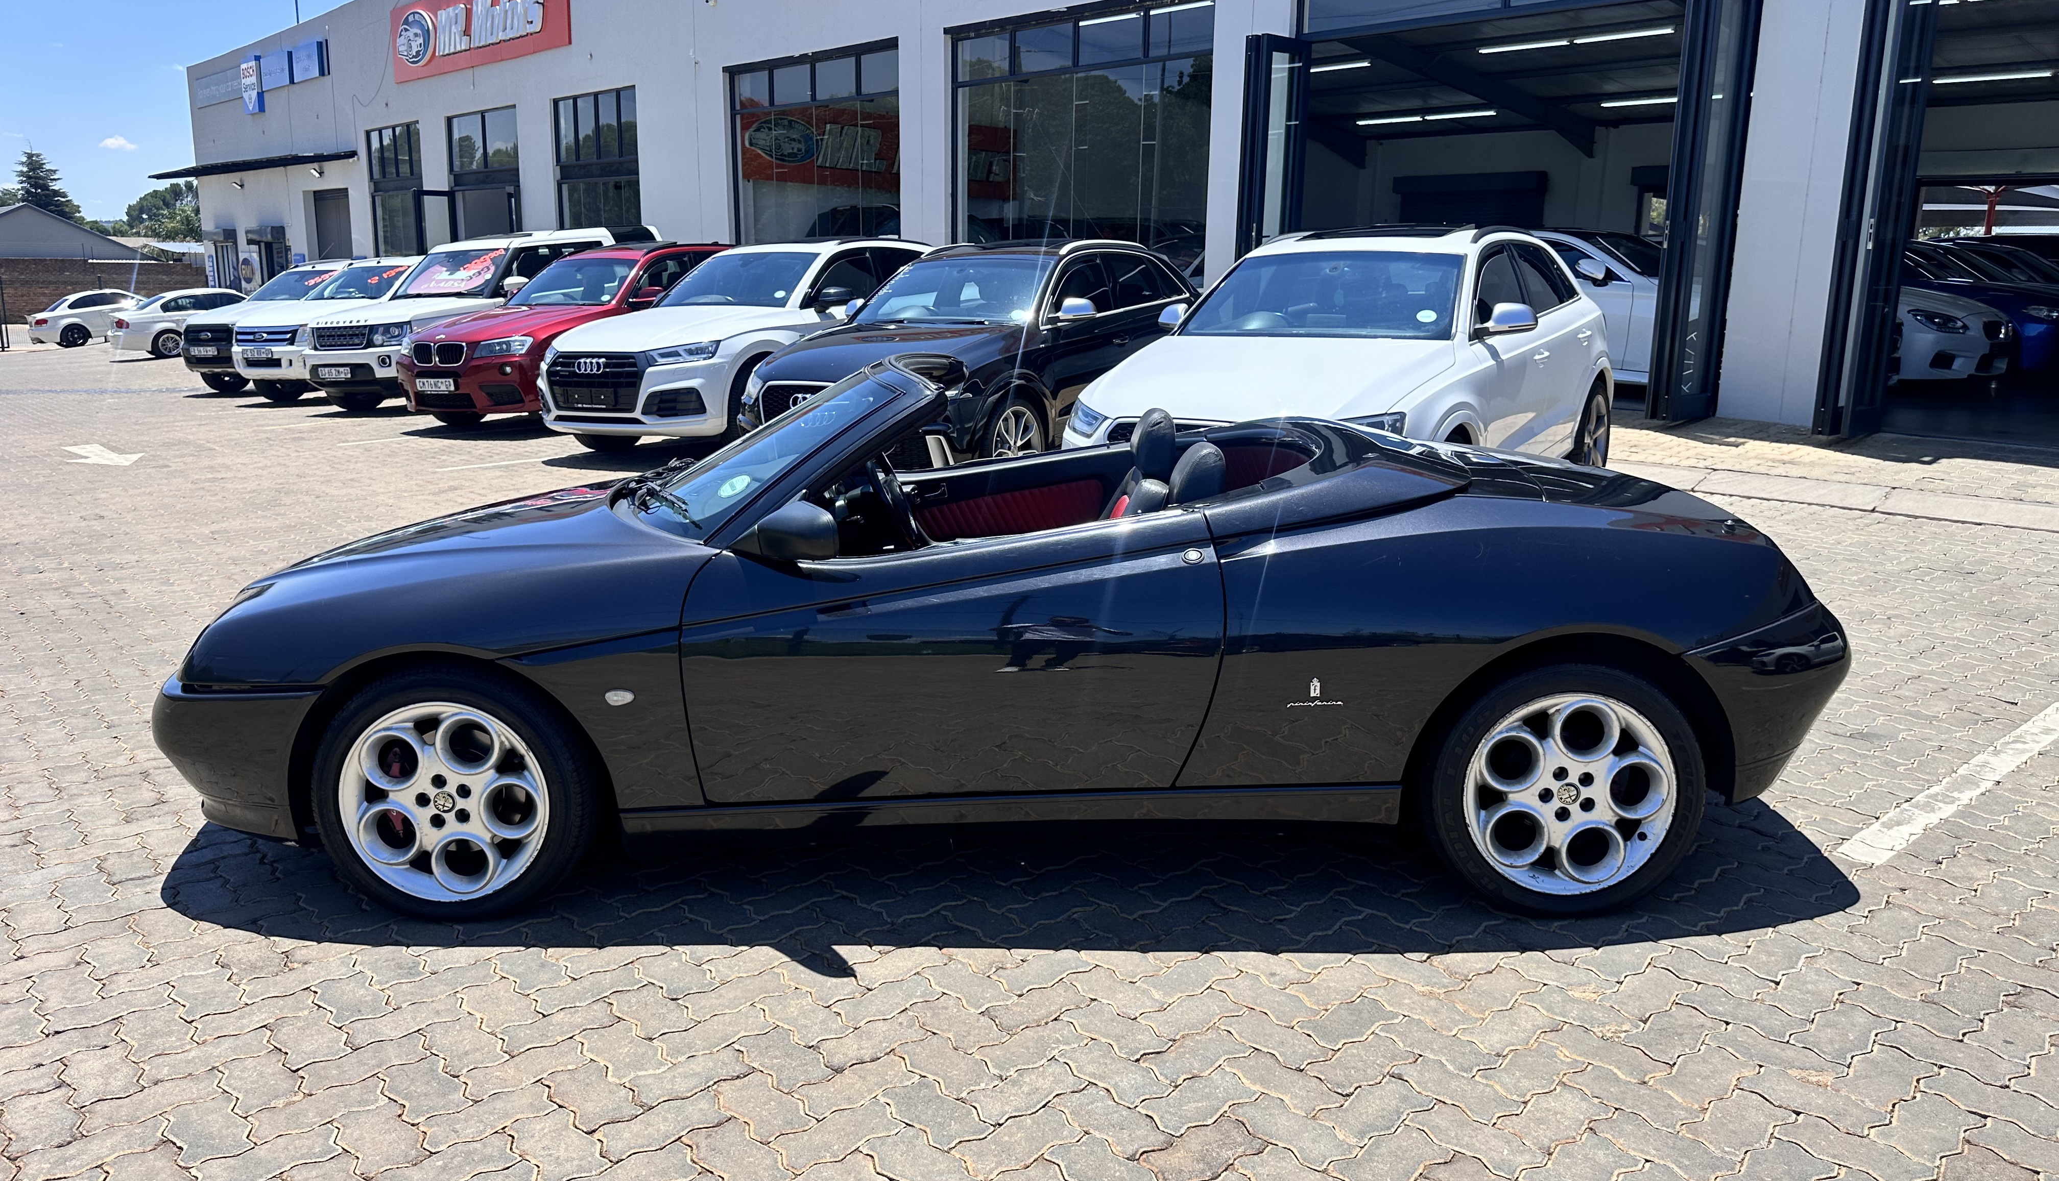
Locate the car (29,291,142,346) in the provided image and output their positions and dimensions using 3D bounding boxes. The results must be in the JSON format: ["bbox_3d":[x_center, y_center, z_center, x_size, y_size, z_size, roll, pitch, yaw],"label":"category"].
[{"bbox_3d":[-25.307,-7.567,39.579,4.370,1.420,1.750,-14,19,-42],"label":"car"}]

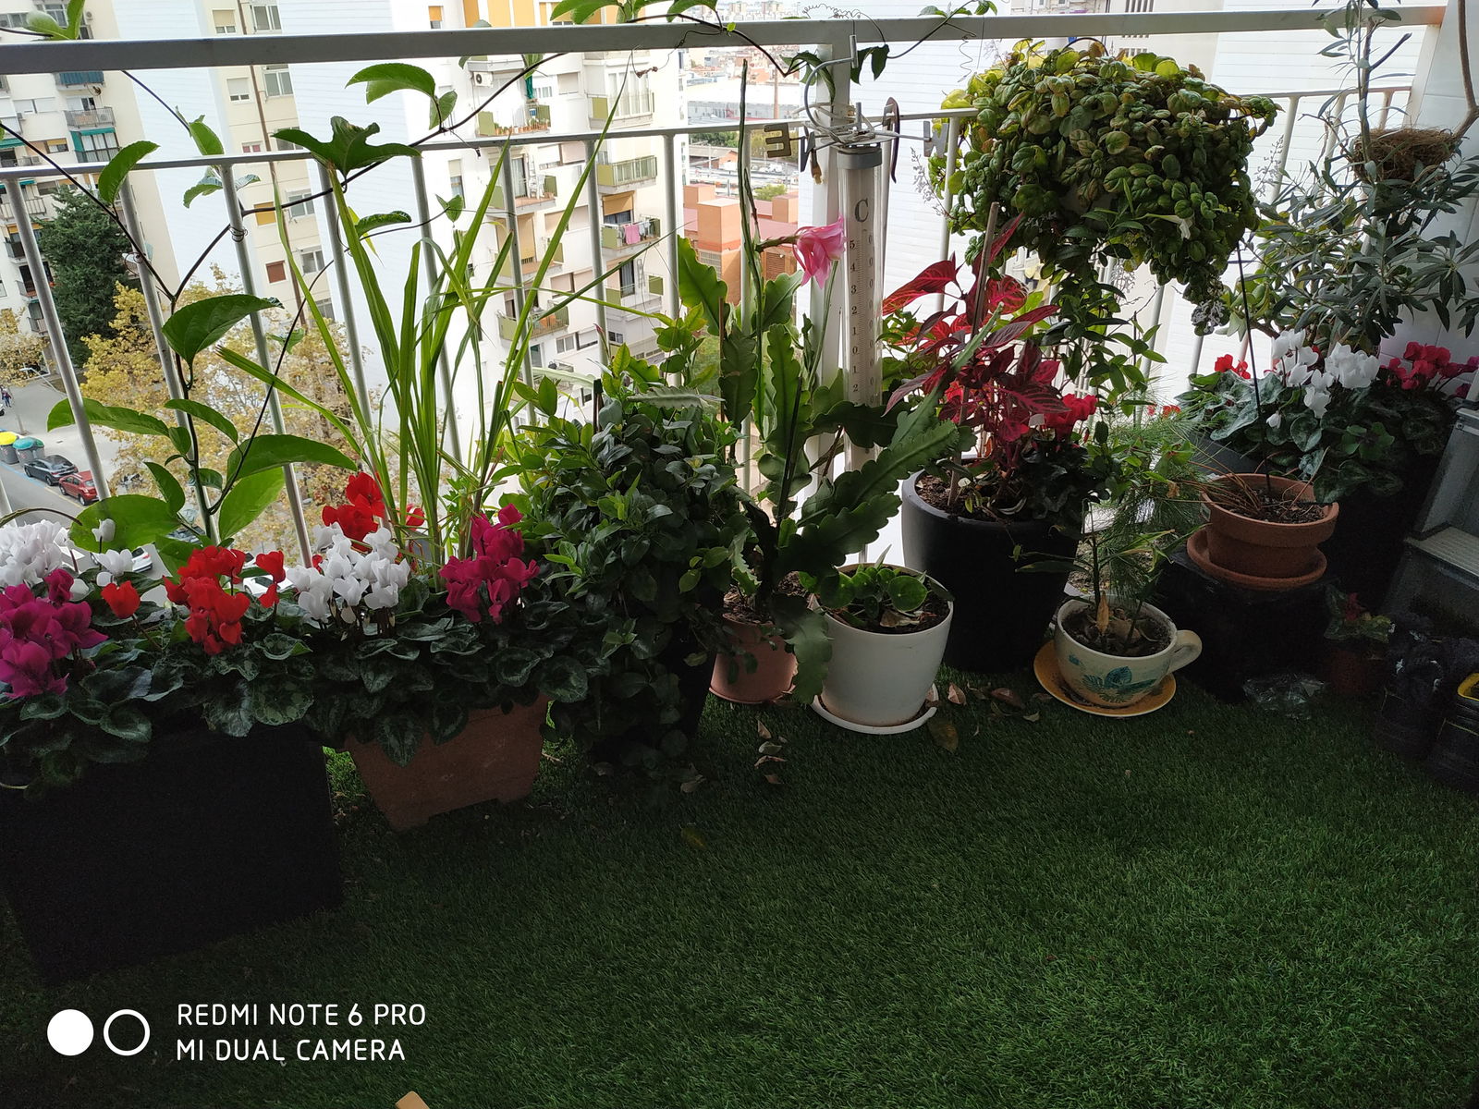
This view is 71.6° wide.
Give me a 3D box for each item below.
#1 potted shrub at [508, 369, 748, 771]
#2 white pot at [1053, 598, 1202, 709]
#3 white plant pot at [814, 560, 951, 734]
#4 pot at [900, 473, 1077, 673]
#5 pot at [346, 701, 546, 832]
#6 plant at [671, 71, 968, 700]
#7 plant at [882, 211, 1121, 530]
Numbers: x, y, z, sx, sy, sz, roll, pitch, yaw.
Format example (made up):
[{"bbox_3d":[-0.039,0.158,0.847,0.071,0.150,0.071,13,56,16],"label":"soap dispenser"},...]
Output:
[{"bbox_3d":[-0.148,0.030,1.563,0.335,0.600,0.330,-1,28,0],"label":"potted shrub"},{"bbox_3d":[0.659,0.176,1.745,0.233,0.122,0.196,0,29,2],"label":"white pot"},{"bbox_3d":[0.229,0.156,1.716,0.230,0.198,0.230,4,29,8],"label":"white plant pot"},{"bbox_3d":[0.447,0.022,1.891,0.308,0.305,0.308,-1,27,0],"label":"pot"},{"bbox_3d":[-0.442,0.253,1.557,0.300,0.220,0.250,-12,30,-19],"label":"pot"},{"bbox_3d":[0.117,-0.223,1.598,0.420,0.970,0.360,1,27,4],"label":"plant"},{"bbox_3d":[0.429,-0.287,1.701,0.370,0.510,0.340,6,28,13],"label":"plant"}]

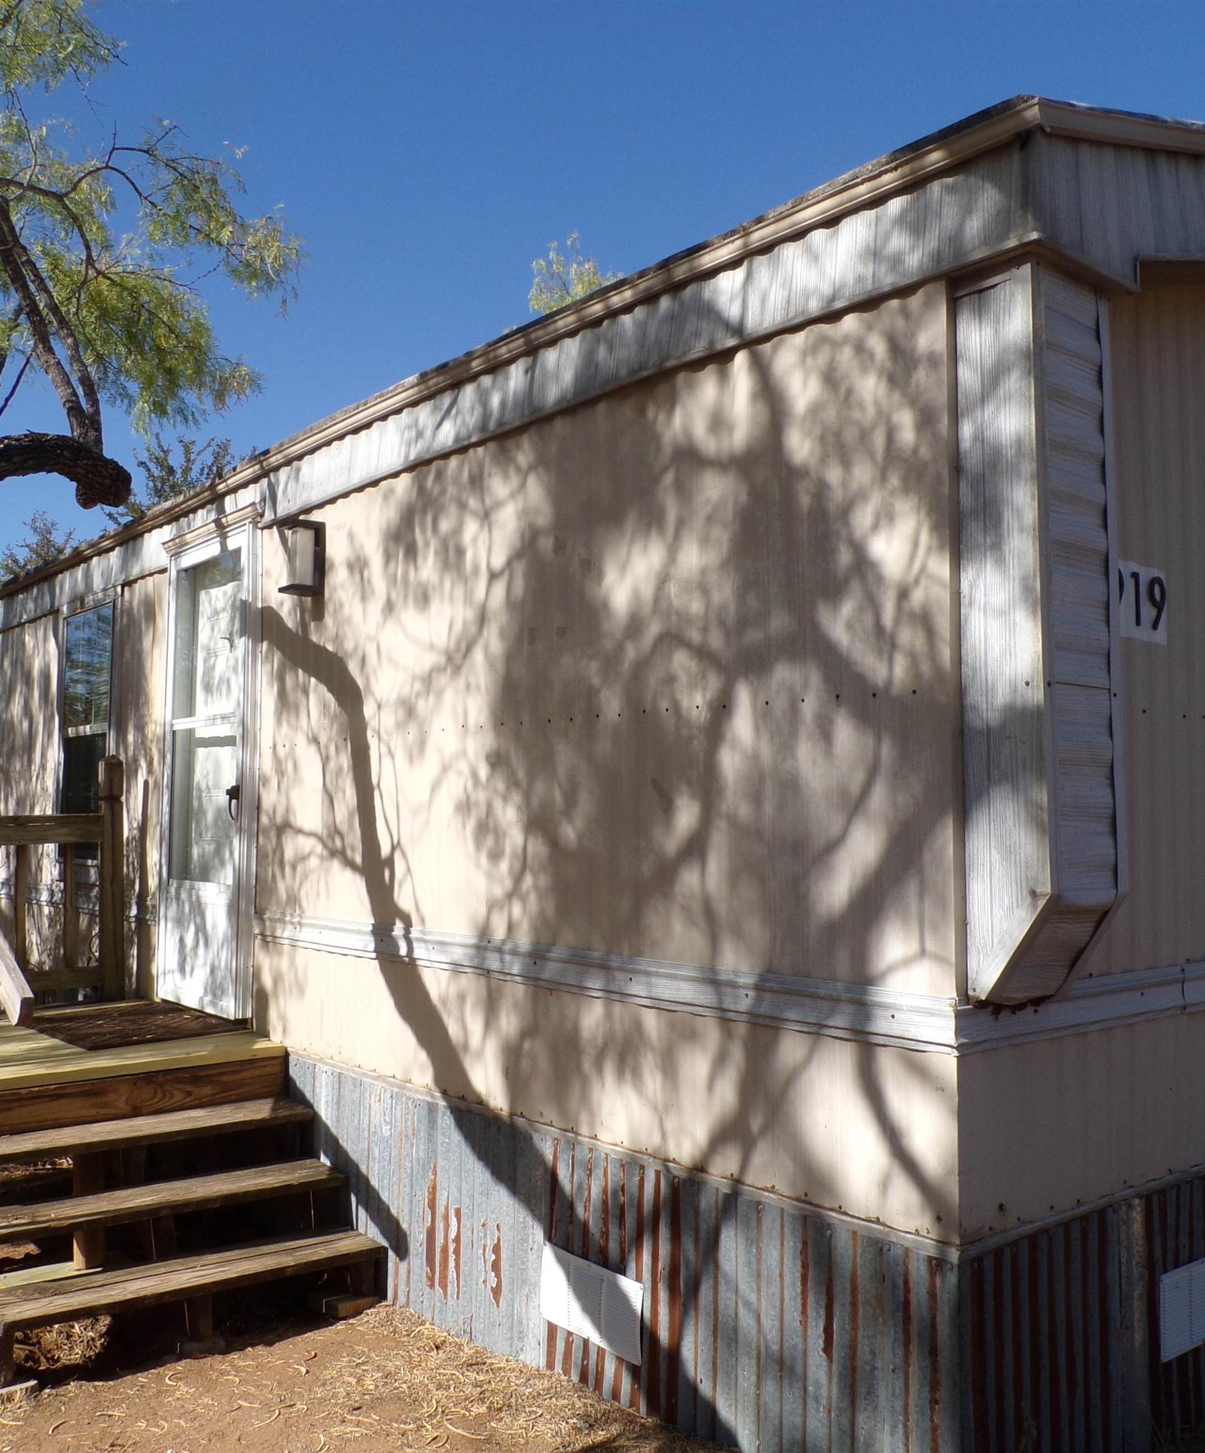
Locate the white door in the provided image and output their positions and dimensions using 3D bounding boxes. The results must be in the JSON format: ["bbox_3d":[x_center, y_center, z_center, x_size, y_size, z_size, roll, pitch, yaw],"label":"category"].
[{"bbox_3d":[-1.690,0.203,5.695,0.070,1.960,0.890,3,-5,-39],"label":"white door"}]

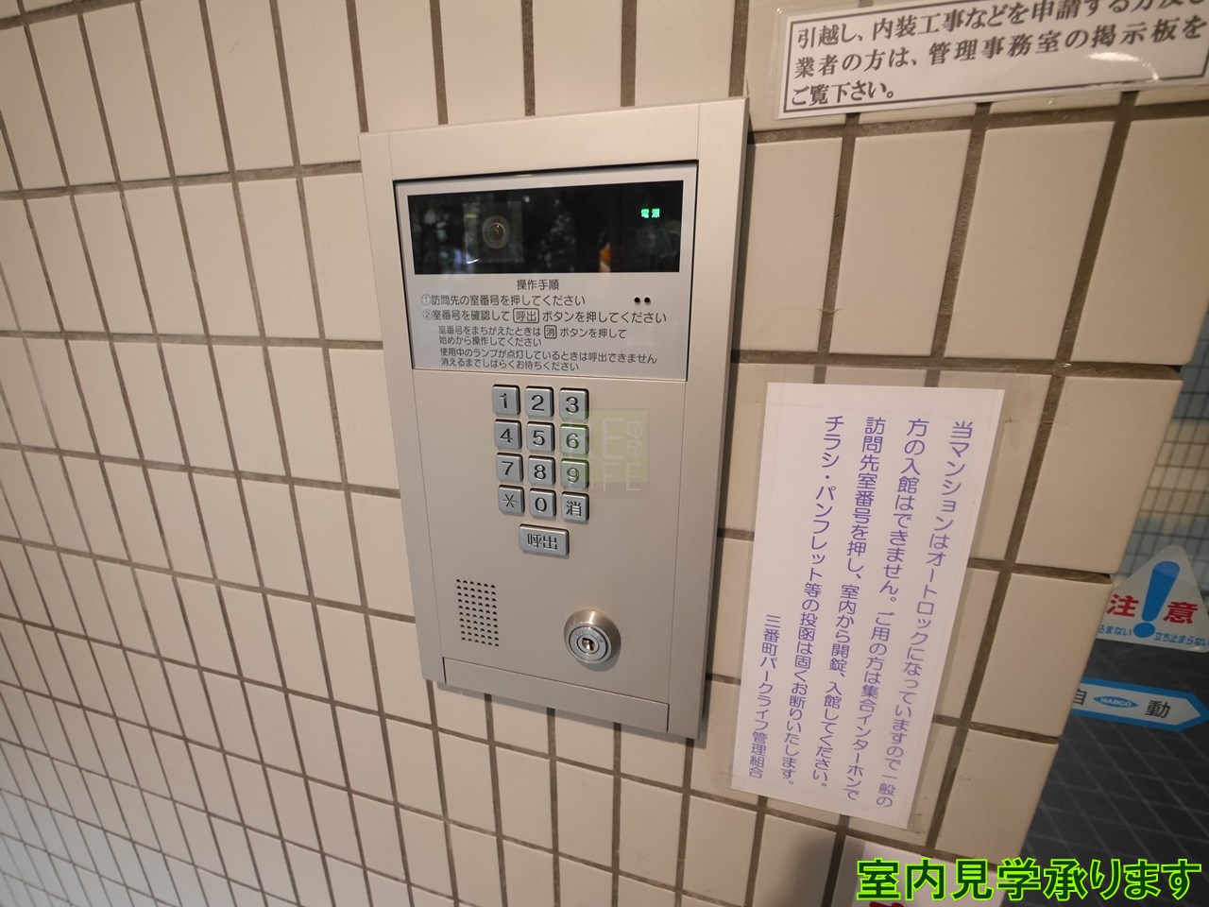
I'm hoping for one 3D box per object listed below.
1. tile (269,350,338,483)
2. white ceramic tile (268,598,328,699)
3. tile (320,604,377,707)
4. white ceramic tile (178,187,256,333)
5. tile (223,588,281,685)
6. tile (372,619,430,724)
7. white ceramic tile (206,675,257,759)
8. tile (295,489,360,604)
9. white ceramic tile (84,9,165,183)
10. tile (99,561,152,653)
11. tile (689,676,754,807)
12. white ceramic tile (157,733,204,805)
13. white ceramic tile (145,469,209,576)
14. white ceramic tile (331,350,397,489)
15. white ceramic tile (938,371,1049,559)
[{"bbox_3d":[-0.207,-0.026,0.340,0.045,0.096,0.008,5,17,15],"label":"tile"},{"bbox_3d":[-0.255,0.162,0.414,0.045,0.095,0.008,5,17,15],"label":"white ceramic tile"},{"bbox_3d":[-0.207,0.166,0.401,0.045,0.095,0.008,5,17,15],"label":"tile"},{"bbox_3d":[-0.252,-0.127,0.328,0.045,0.095,0.009,5,17,15],"label":"white ceramic tile"},{"bbox_3d":[-0.302,0.157,0.426,0.045,0.095,0.009,5,17,15],"label":"tile"},{"bbox_3d":[-0.159,0.170,0.389,0.045,0.095,0.008,5,17,15],"label":"tile"},{"bbox_3d":[-0.352,0.249,0.465,0.045,0.095,0.008,5,17,15],"label":"white ceramic tile"},{"bbox_3d":[-0.206,0.070,0.371,0.045,0.095,0.008,5,17,15],"label":"tile"},{"bbox_3d":[-0.301,-0.225,0.310,0.045,0.095,0.008,5,17,15],"label":"white ceramic tile"},{"bbox_3d":[-0.447,0.144,0.464,0.044,0.093,0.008,5,17,15],"label":"tile"},{"bbox_3d":[0.083,0.189,0.324,0.044,0.093,0.008,5,17,15],"label":"tile"},{"bbox_3d":[-0.448,0.336,0.521,0.045,0.095,0.009,5,17,15],"label":"white ceramic tile"},{"bbox_3d":[-0.350,0.057,0.410,0.045,0.095,0.009,5,17,15],"label":"white ceramic tile"},{"bbox_3d":[-0.159,-0.023,0.332,0.045,0.095,0.008,5,17,15],"label":"white ceramic tile"},{"bbox_3d":[0.181,0.006,0.243,0.045,0.095,0.009,5,17,15],"label":"white ceramic tile"}]

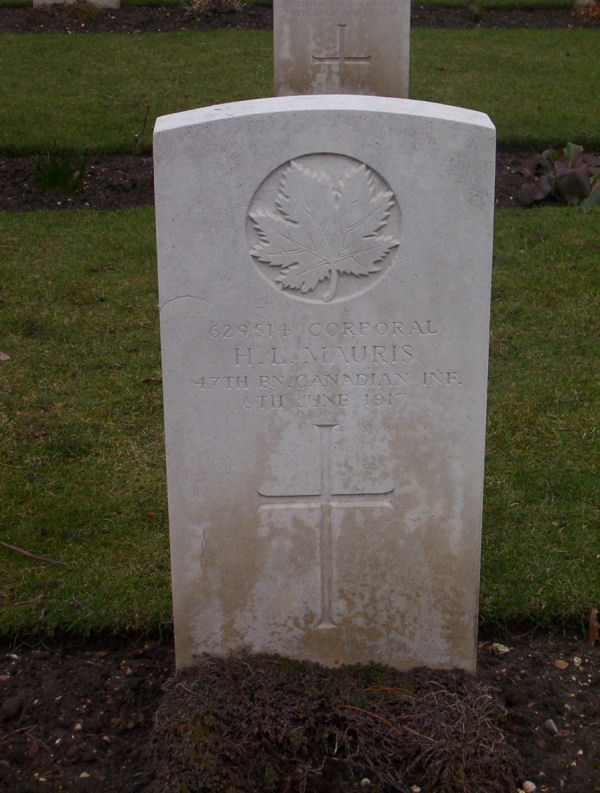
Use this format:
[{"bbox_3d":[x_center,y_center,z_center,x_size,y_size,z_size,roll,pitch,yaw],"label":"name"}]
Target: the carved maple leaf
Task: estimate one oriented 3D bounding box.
[{"bbox_3d":[0.028,-0.188,2.117,0.171,0.169,0.012,-1,24,0],"label":"carved maple leaf"}]

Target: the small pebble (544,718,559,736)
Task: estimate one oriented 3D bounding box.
[{"bbox_3d":[0.305,0.401,2.255,0.017,0.015,0.017,-1,24,0],"label":"small pebble"}]

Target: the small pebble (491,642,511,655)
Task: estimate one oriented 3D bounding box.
[{"bbox_3d":[0.261,0.328,2.422,0.025,0.011,0.015,-1,24,0],"label":"small pebble"}]

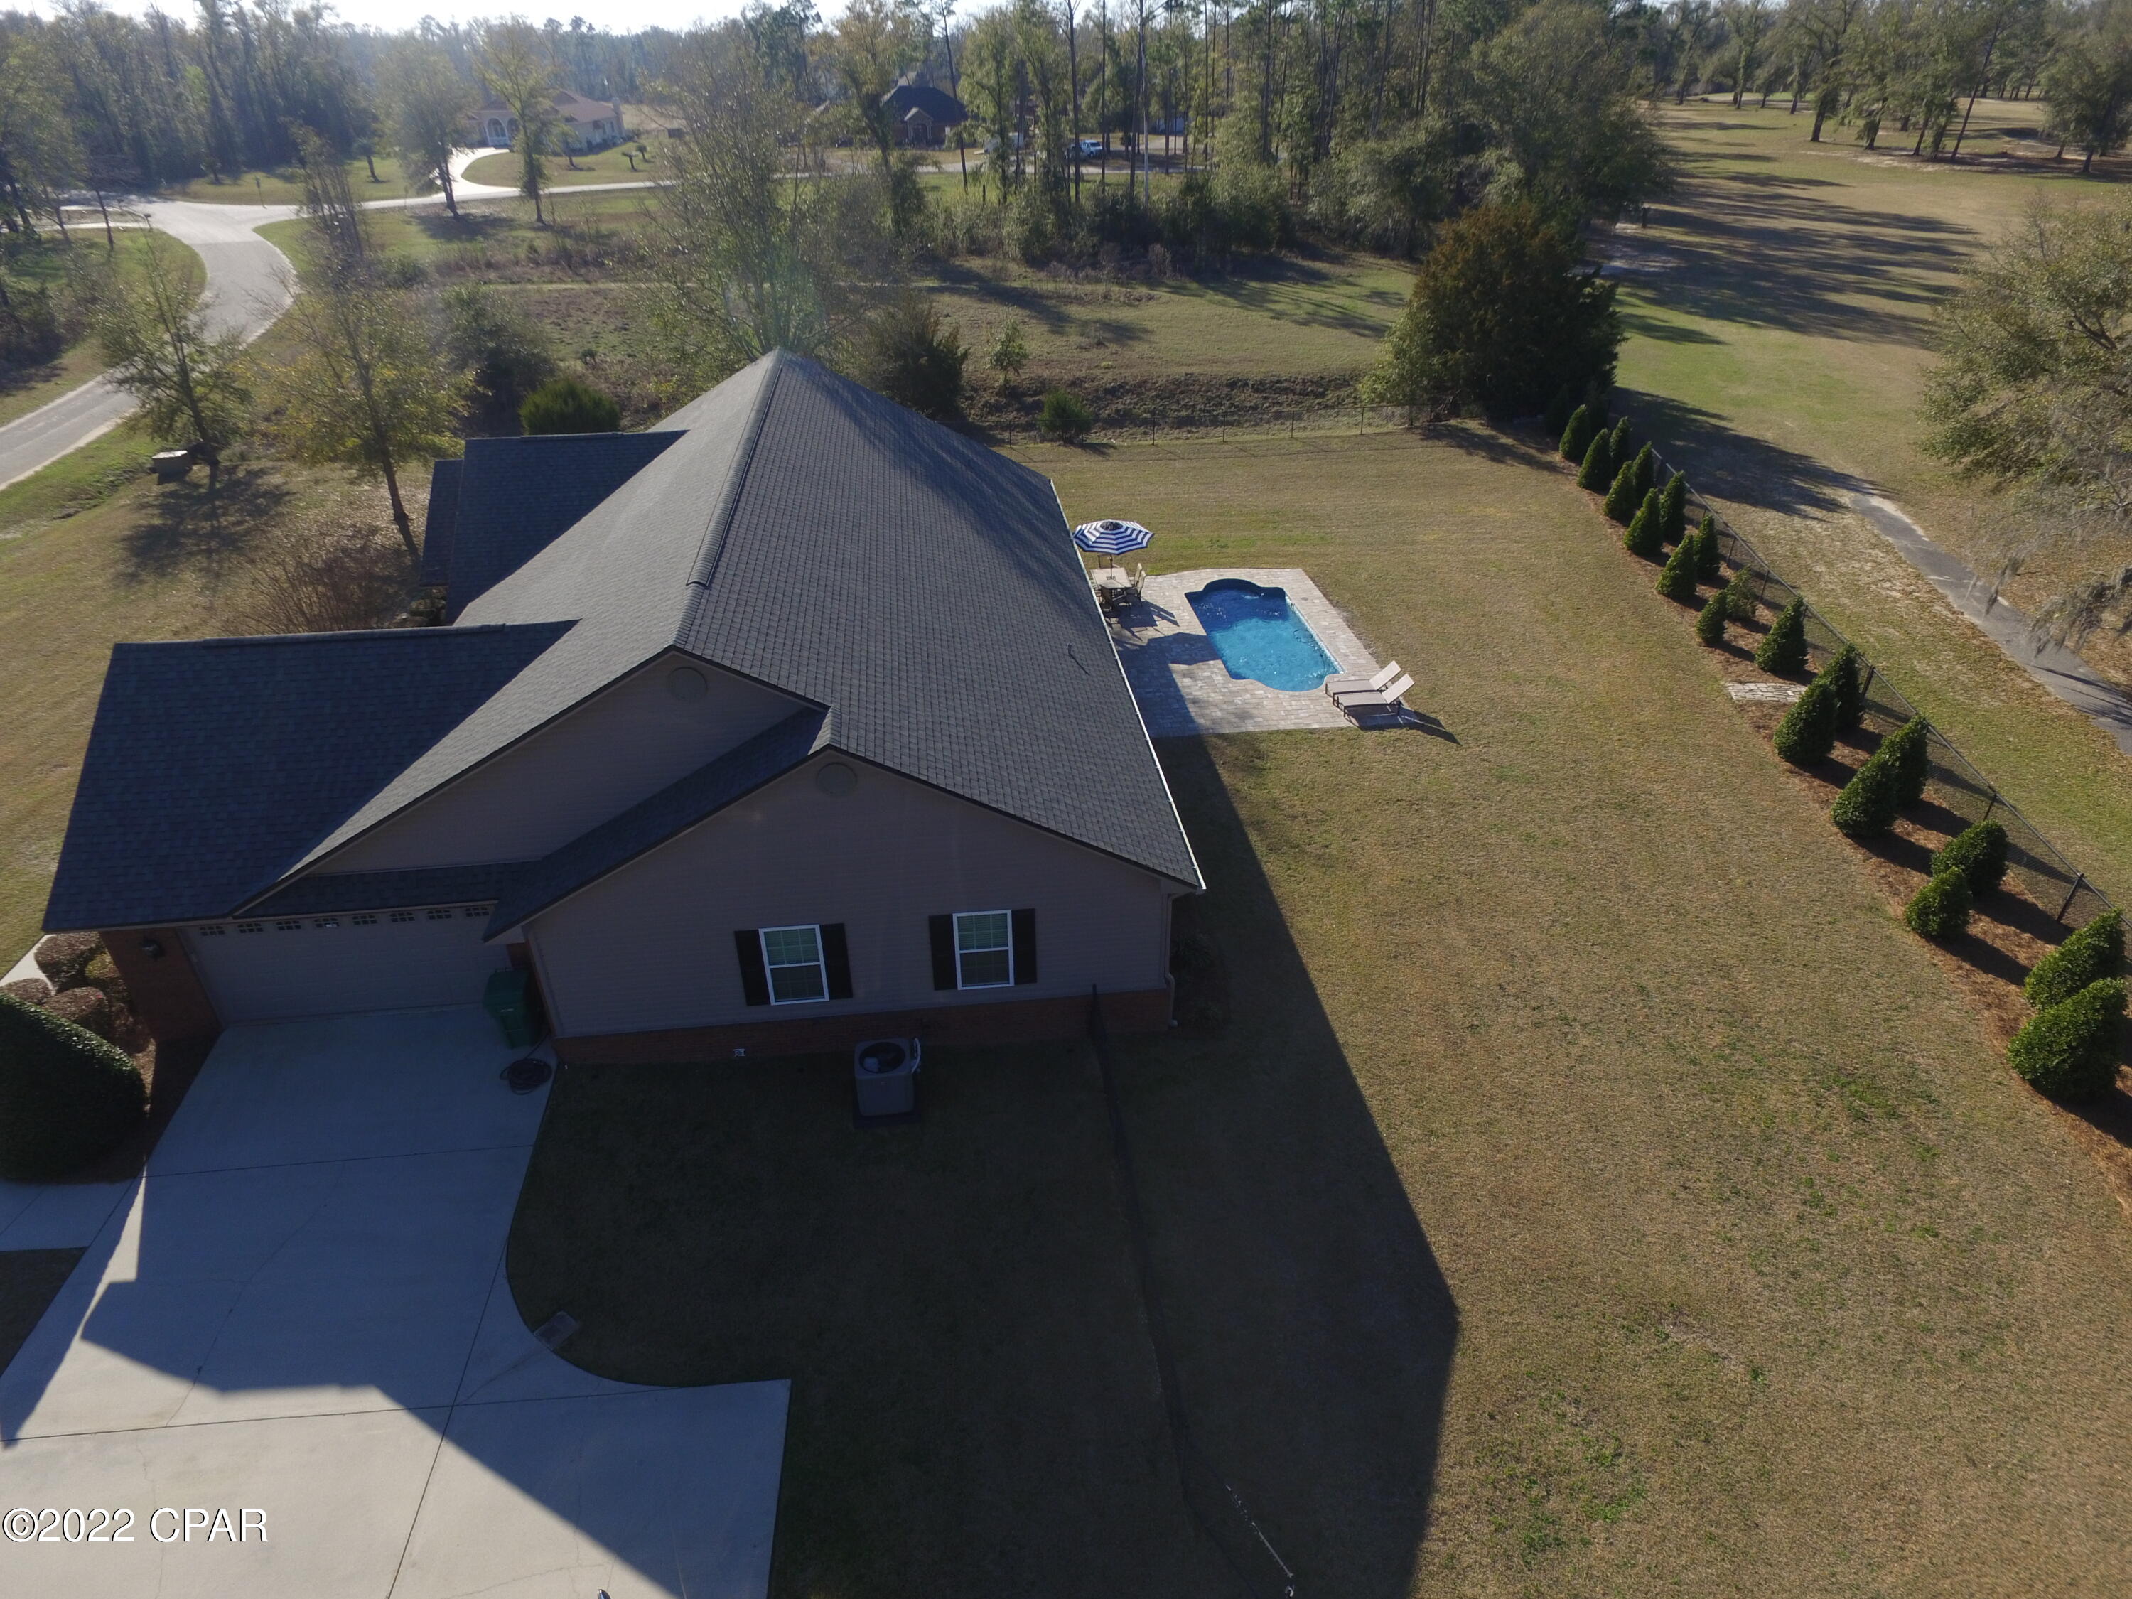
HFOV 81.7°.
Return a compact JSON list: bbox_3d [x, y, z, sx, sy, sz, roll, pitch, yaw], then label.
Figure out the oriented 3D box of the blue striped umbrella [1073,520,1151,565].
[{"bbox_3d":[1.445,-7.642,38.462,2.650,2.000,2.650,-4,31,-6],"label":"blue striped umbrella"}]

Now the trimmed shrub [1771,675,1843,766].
[{"bbox_3d":[18.369,-2.053,30.249,1.400,2.070,1.400,-4,31,-6],"label":"trimmed shrub"}]

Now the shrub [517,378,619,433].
[{"bbox_3d":[-21.592,-16.595,53.415,4.100,2.950,4.100,-4,31,-6],"label":"shrub"}]

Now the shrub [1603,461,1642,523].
[{"bbox_3d":[20.274,-11.202,44.433,1.250,2.100,1.250,-4,32,-6],"label":"shrub"}]

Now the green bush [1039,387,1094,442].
[{"bbox_3d":[0.013,-17.046,54.891,2.350,2.360,2.350,-4,31,-6],"label":"green bush"}]

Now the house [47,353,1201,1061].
[{"bbox_3d":[-7.840,-3.877,27.121,17.600,7.280,20.700,-4,32,-6],"label":"house"}]

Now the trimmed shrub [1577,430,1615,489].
[{"bbox_3d":[20.570,-13.060,47.347,1.300,2.150,1.300,-4,32,-6],"label":"trimmed shrub"}]

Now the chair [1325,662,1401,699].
[{"bbox_3d":[7.934,-3.092,32.787,1.820,0.950,0.670,-4,31,-6],"label":"chair"}]

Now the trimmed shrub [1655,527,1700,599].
[{"bbox_3d":[19.722,-7.549,39.390,1.200,2.050,1.200,-4,31,-6],"label":"trimmed shrub"}]

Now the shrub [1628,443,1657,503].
[{"bbox_3d":[21.762,-12.315,46.151,1.150,2.150,1.150,-4,32,-6],"label":"shrub"}]

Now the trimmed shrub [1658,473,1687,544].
[{"bbox_3d":[21.594,-10.277,43.558,0.950,2.420,0.950,-4,31,-6],"label":"trimmed shrub"}]

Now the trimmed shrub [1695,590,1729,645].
[{"bbox_3d":[19.159,-5.386,36.265,0.880,1.570,0.880,-4,31,-6],"label":"trimmed shrub"}]

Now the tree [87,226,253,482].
[{"bbox_3d":[-35.273,-17.536,48.870,5.800,8.500,5.800,-4,32,-6],"label":"tree"}]

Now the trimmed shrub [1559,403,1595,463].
[{"bbox_3d":[21.908,-15.620,52.505,1.300,2.340,1.300,-4,31,-6],"label":"trimmed shrub"}]

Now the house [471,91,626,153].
[{"bbox_3d":[-73.267,-93.048,168.665,18.500,6.600,15.000,0,32,0],"label":"house"}]

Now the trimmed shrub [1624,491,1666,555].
[{"bbox_3d":[19.738,-9.429,41.562,1.400,2.150,1.400,-4,32,-6],"label":"trimmed shrub"}]

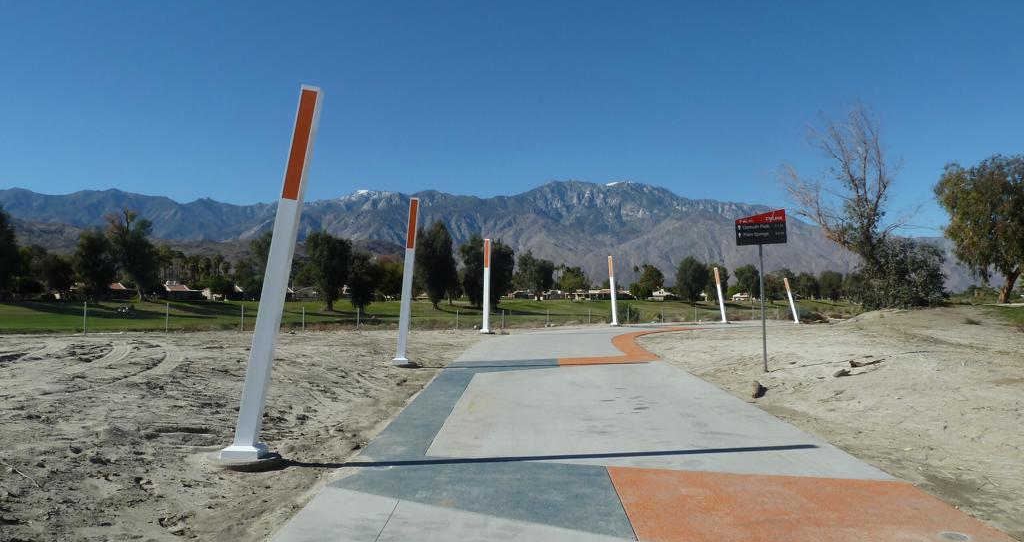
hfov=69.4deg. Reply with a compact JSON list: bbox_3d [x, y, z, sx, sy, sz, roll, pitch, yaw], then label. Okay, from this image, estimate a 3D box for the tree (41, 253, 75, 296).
[{"bbox_3d":[-89.118,0.980,145.000,6.667,8.823,6.333,0,-2,0],"label":"tree"}]

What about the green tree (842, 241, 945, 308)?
[{"bbox_3d":[21.151,0.139,41.000,5.660,3.770,5.000,0,-2,0],"label":"green tree"}]

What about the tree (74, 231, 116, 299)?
[{"bbox_3d":[-73.218,-1.055,130.000,7.380,12.480,7.300,0,-2,0],"label":"tree"}]

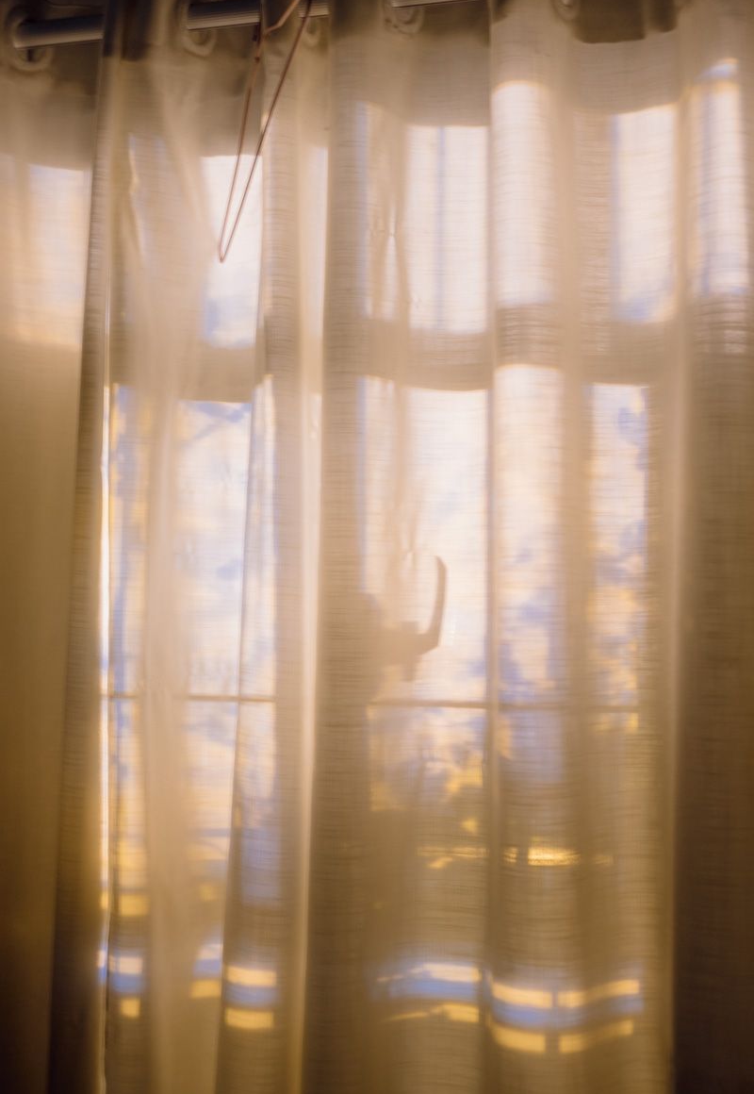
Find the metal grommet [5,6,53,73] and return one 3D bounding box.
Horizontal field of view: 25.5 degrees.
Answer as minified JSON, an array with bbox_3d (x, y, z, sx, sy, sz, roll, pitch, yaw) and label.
[{"bbox_3d":[-0.349,-0.508,1.670,0.010,0.062,0.062,-1,-6,30],"label":"metal grommet"}]

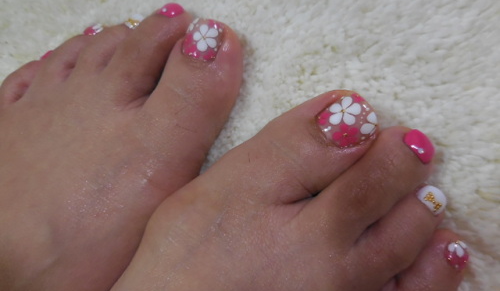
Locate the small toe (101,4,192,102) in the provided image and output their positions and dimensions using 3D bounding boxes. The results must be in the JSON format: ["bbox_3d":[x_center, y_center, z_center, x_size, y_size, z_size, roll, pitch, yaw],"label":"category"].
[{"bbox_3d":[-0.048,-0.045,0.177,0.016,0.018,0.042,26,70,24],"label":"small toe"}]

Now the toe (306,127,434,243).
[{"bbox_3d":[0.042,0.014,0.124,0.041,0.018,0.016,-32,60,-6],"label":"toe"}]

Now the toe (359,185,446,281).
[{"bbox_3d":[0.048,0.027,0.114,0.025,0.016,0.015,-32,60,-6],"label":"toe"}]

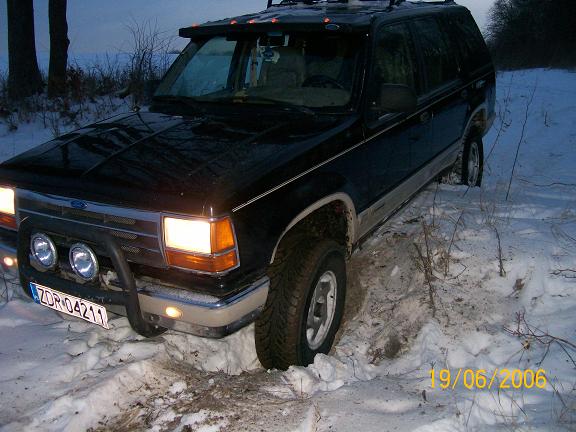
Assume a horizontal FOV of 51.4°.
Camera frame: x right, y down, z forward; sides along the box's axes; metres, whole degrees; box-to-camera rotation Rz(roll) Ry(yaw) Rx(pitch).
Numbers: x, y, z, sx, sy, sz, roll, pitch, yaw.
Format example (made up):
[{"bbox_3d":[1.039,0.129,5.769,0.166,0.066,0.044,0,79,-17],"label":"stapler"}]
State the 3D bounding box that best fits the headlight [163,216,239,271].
[{"bbox_3d":[-0.367,0.111,2.519,0.290,0.225,0.150,10,24,31],"label":"headlight"}]

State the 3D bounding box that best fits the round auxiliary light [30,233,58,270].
[{"bbox_3d":[-1.120,0.147,2.837,0.175,0.175,0.090,10,24,31],"label":"round auxiliary light"}]

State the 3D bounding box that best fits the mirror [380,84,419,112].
[{"bbox_3d":[0.610,-0.653,3.329,0.220,0.150,0.130,10,24,31],"label":"mirror"}]

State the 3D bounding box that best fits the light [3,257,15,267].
[{"bbox_3d":[-1.453,0.241,3.155,0.080,0.052,0.045,10,24,31],"label":"light"}]

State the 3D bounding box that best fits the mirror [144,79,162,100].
[{"bbox_3d":[-0.981,-0.936,4.335,0.220,0.150,0.130,10,24,31],"label":"mirror"}]

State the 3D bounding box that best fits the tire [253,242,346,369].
[{"bbox_3d":[0.093,0.495,3.261,0.245,0.745,0.745,8,24,25],"label":"tire"}]

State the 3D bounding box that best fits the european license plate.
[{"bbox_3d":[-1.026,0.420,2.808,0.520,0.114,0.015,10,28,31],"label":"european license plate"}]

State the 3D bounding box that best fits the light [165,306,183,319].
[{"bbox_3d":[-0.484,0.408,2.570,0.080,0.052,0.045,10,24,31],"label":"light"}]

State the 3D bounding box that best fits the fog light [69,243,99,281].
[{"bbox_3d":[-0.881,0.187,2.693,0.175,0.175,0.090,10,24,31],"label":"fog light"}]

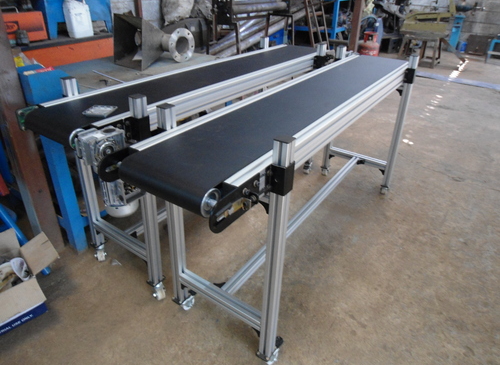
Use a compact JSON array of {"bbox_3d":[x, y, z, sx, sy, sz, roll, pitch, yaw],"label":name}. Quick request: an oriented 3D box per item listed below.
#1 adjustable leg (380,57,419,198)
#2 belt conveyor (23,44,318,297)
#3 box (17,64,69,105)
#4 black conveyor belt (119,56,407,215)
[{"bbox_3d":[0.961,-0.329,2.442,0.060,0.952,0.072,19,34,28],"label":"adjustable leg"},{"bbox_3d":[-0.146,-0.238,2.211,0.493,0.952,2.086,20,34,29],"label":"belt conveyor"},{"bbox_3d":[-0.933,-0.440,1.687,0.172,0.136,0.189,19,34,28],"label":"box"},{"bbox_3d":[0.332,-0.385,1.759,0.308,0.085,2.090,19,34,28],"label":"black conveyor belt"}]

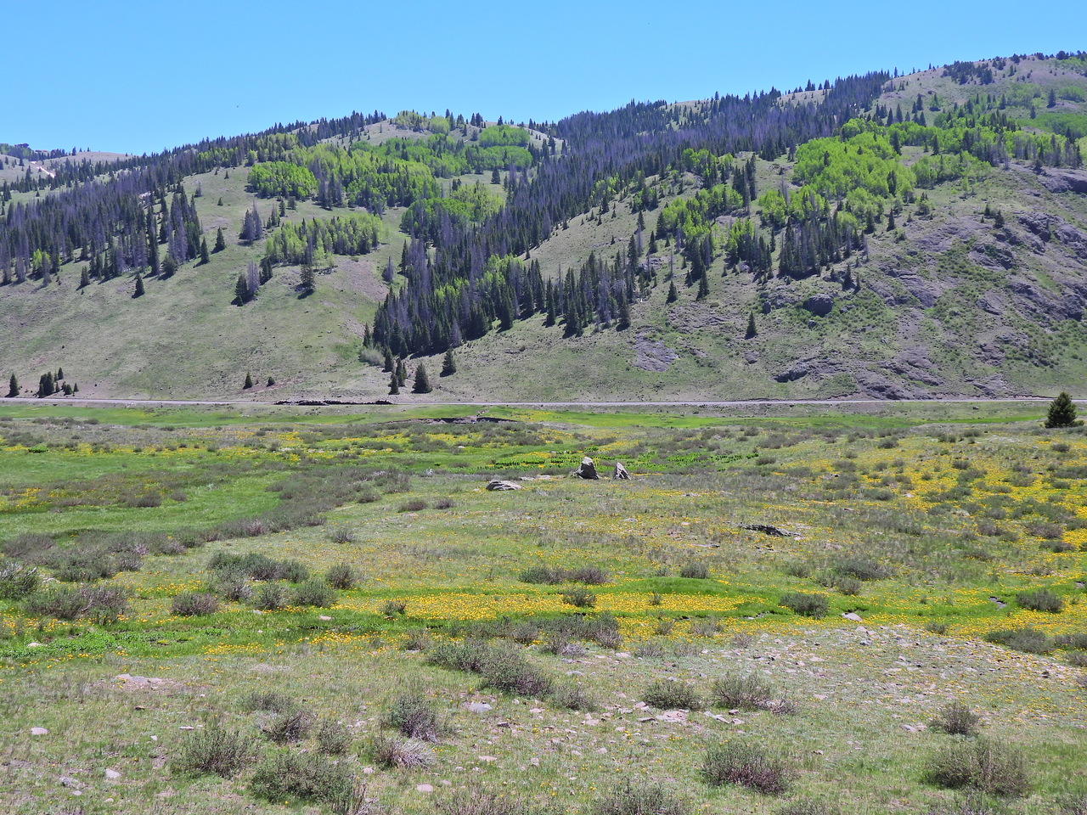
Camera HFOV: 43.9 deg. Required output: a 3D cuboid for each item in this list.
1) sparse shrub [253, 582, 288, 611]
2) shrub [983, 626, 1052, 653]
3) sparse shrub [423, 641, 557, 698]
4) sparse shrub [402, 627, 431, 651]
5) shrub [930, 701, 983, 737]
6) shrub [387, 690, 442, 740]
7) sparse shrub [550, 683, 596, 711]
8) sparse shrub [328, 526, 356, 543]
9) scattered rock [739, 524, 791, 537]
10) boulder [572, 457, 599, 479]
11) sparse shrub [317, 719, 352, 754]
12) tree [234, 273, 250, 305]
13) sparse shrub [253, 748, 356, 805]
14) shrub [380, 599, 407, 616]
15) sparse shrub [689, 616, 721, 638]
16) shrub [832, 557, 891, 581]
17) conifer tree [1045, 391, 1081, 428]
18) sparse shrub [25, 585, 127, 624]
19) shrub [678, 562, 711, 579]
[{"bbox_3d":[-5.434,3.772,26.958,0.712,0.515,0.627,0,1,0],"label":"sparse shrub"},{"bbox_3d":[6.467,3.179,18.412,0.917,0.337,0.642,0,1,0],"label":"shrub"},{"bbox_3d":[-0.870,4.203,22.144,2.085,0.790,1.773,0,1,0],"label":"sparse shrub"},{"bbox_3d":[-1.732,3.178,18.542,0.394,0.299,0.335,0,1,0],"label":"sparse shrub"},{"bbox_3d":[4.289,3.231,14.018,0.524,0.321,0.445,0,1,0],"label":"shrub"},{"bbox_3d":[-1.322,3.163,13.875,0.553,0.477,0.470,0,1,0],"label":"shrub"},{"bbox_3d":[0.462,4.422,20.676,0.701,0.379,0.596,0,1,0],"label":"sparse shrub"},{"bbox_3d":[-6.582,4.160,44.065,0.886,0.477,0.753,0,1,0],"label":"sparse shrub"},{"bbox_3d":[5.438,3.016,33.189,1.245,0.282,0.685,0,1,0],"label":"scattered rock"},{"bbox_3d":[1.741,2.515,55.931,1.051,0.865,0.788,0,1,0],"label":"boulder"},{"bbox_3d":[-2.054,3.238,13.251,0.348,0.305,0.296,0,1,0],"label":"sparse shrub"},{"bbox_3d":[-124.855,-49.132,560.000,6.340,12.679,6.340,0,1,0],"label":"tree"},{"bbox_3d":[-2.582,3.943,14.428,1.107,0.552,0.974,0,1,0],"label":"sparse shrub"},{"bbox_3d":[-2.381,3.159,21.330,0.427,0.270,0.363,0,1,0],"label":"shrub"},{"bbox_3d":[2.344,3.181,19.565,0.440,0.270,0.374,0,1,0],"label":"sparse shrub"},{"bbox_3d":[6.040,3.048,25.576,1.116,0.440,0.781,0,1,0],"label":"shrub"},{"bbox_3d":[54.225,0.210,140.994,3.724,3.701,3.724,0,1,0],"label":"conifer tree"},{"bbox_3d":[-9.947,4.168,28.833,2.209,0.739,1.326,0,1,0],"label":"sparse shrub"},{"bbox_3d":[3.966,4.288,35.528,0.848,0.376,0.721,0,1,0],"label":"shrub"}]

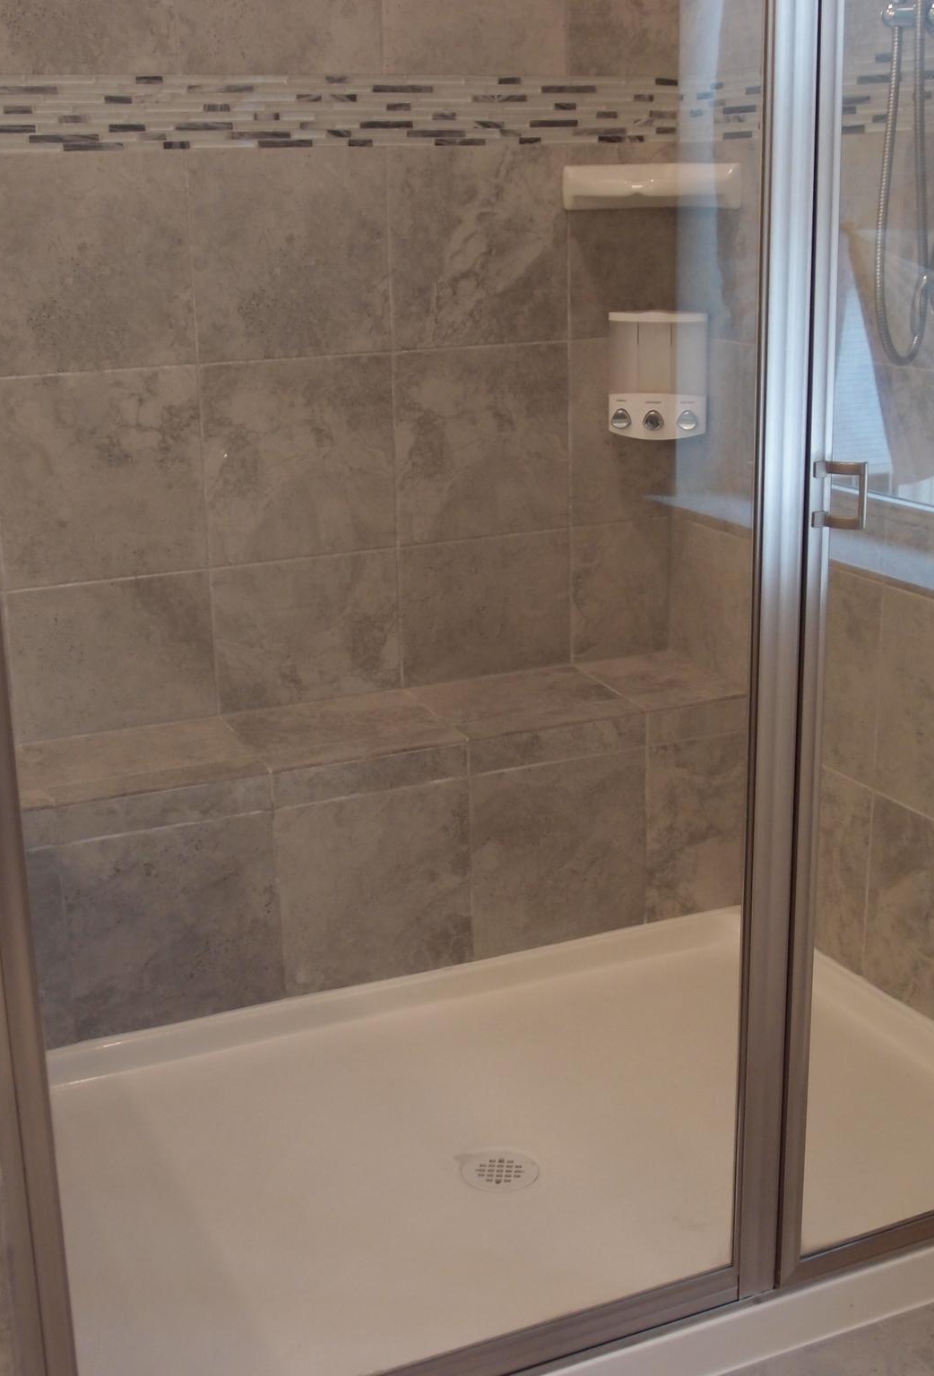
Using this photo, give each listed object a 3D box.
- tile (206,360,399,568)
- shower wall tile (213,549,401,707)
[{"bbox_3d":[-0.262,-0.366,2.709,0.316,0.314,0.012,-8,18,-23],"label":"tile"},{"bbox_3d":[-0.259,-0.094,2.787,0.317,0.242,0.012,-8,18,-23],"label":"shower wall tile"}]

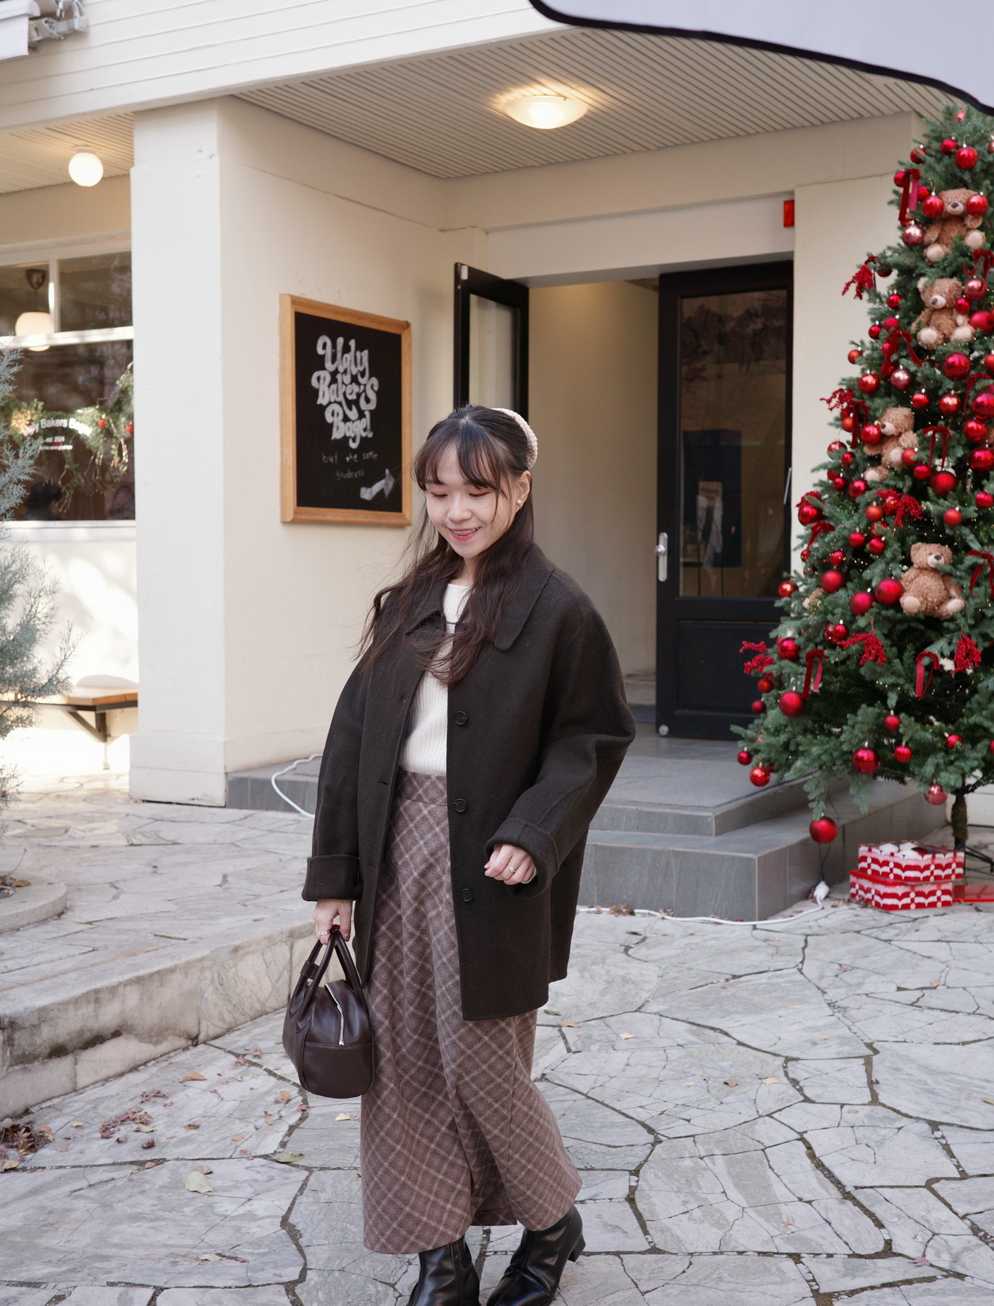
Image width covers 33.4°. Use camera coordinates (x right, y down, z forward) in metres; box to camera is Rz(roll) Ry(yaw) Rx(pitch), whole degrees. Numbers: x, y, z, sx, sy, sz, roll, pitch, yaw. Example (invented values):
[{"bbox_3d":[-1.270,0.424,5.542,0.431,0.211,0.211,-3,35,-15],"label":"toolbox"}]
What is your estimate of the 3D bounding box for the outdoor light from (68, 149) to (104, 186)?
[{"bbox_3d":[-2.055,-2.429,8.283,0.174,0.190,0.174,0,3,0],"label":"outdoor light"}]

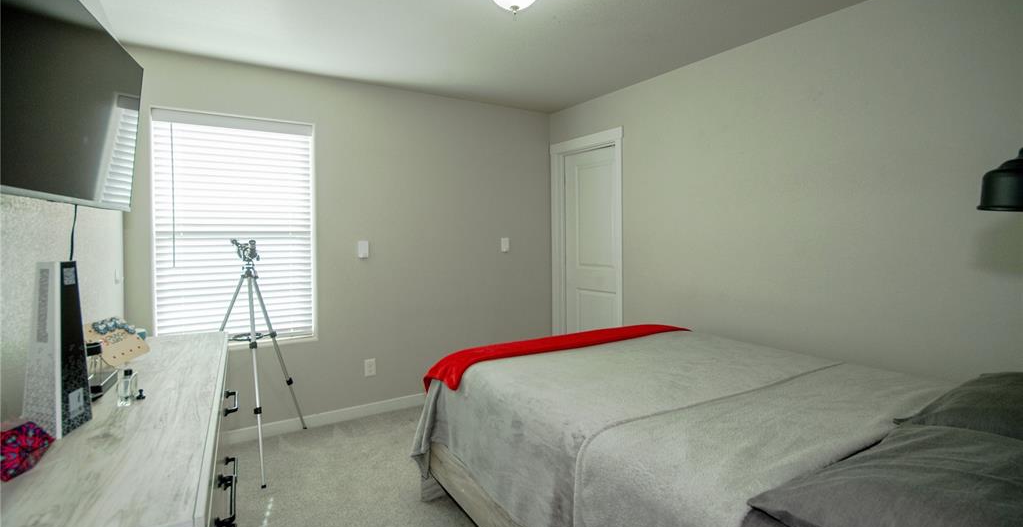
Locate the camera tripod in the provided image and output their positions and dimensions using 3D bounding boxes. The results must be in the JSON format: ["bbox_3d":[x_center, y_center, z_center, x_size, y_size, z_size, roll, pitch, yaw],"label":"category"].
[{"bbox_3d":[-1.517,0.529,2.463,0.710,1.320,0.630,-3,5,-39],"label":"camera tripod"}]

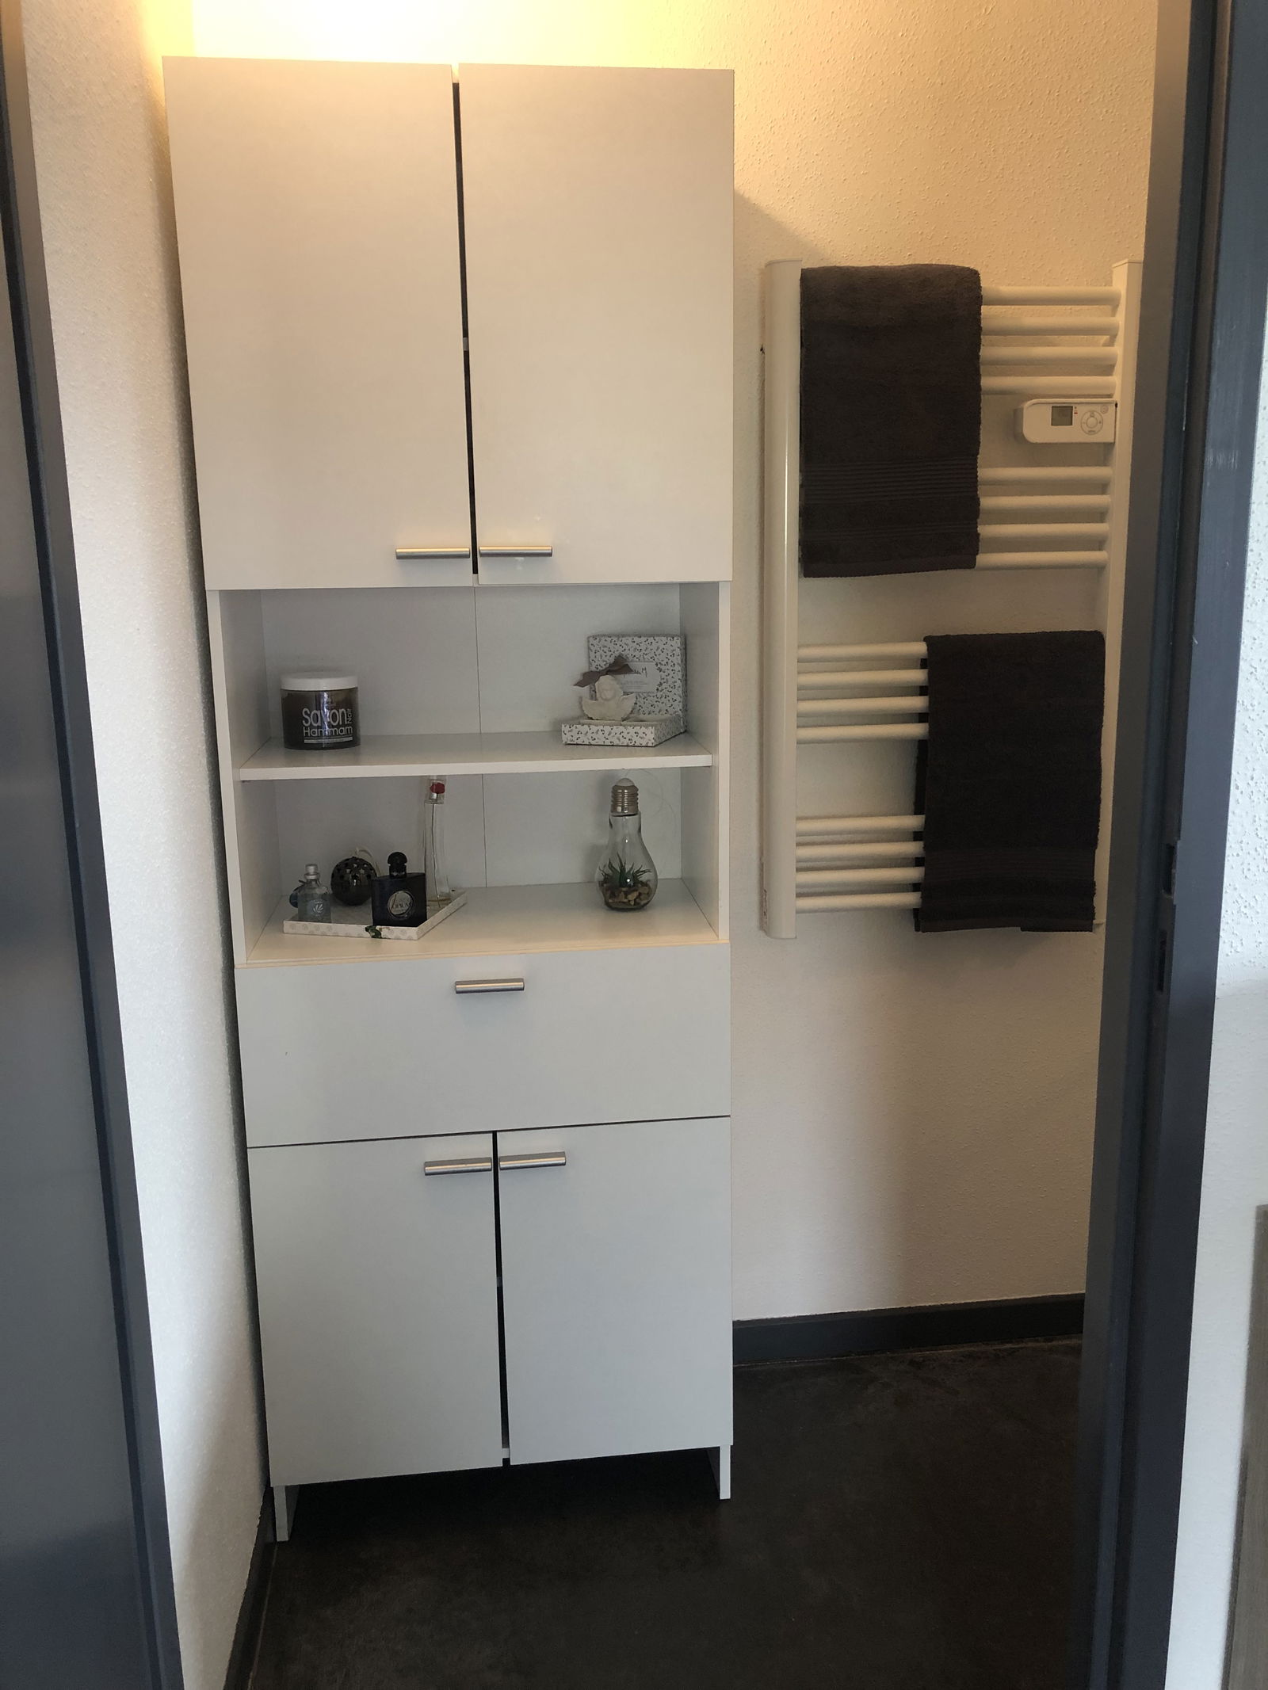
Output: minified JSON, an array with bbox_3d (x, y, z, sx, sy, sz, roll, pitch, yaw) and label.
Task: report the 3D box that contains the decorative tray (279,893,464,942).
[{"bbox_3d":[-0.344,0.090,1.843,0.188,0.017,0.192,2,12,13],"label":"decorative tray"}]

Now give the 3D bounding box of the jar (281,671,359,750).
[{"bbox_3d":[-0.423,-0.182,1.847,0.099,0.097,0.099,-5,13,-18],"label":"jar"}]

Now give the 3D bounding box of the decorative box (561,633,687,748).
[{"bbox_3d":[-0.014,-0.215,1.877,0.135,0.137,0.172,2,12,14],"label":"decorative box"}]

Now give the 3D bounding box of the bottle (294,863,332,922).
[{"bbox_3d":[-0.423,0.064,1.801,0.046,0.079,0.042,-5,13,-21],"label":"bottle"}]

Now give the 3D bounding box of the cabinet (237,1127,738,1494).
[{"bbox_3d":[-0.192,0.557,1.931,0.606,0.475,0.347,-2,12,-7],"label":"cabinet"}]

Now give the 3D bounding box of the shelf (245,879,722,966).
[{"bbox_3d":[-0.199,0.104,1.841,0.586,0.017,0.331,-2,12,-7],"label":"shelf"}]

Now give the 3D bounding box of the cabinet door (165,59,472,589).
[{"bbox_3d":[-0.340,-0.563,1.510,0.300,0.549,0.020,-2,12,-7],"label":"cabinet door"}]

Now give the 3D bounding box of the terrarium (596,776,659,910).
[{"bbox_3d":[-0.011,-0.002,1.873,0.085,0.175,0.085,-2,12,-7],"label":"terrarium"}]

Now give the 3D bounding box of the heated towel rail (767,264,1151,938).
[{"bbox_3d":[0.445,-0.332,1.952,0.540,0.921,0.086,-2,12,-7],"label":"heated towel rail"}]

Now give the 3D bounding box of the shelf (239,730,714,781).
[{"bbox_3d":[-0.205,-0.123,1.821,0.581,0.016,0.275,-2,12,-7],"label":"shelf"}]

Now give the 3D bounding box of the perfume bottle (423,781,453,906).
[{"bbox_3d":[-0.270,-0.009,1.877,0.040,0.187,0.035,0,12,1],"label":"perfume bottle"}]

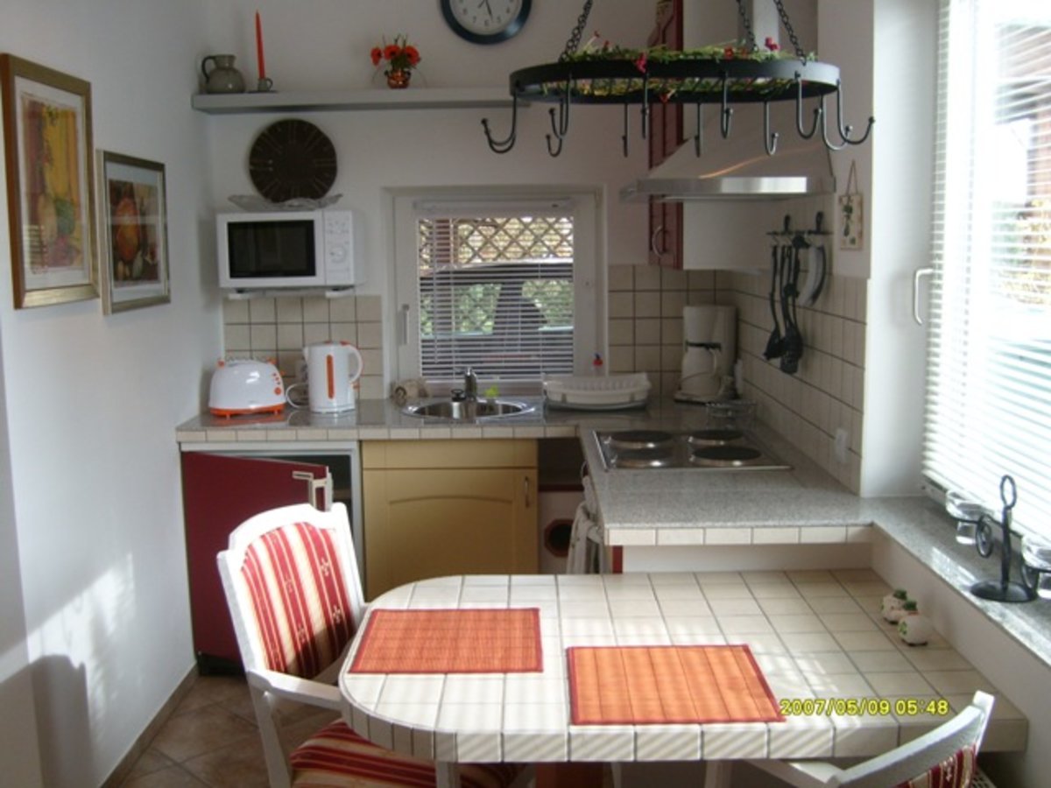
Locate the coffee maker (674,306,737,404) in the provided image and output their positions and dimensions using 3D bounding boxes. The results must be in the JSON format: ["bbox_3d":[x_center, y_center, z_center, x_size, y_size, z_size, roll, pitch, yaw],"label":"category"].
[{"bbox_3d":[0.676,-0.148,4.005,0.165,0.372,0.215,6,10,37],"label":"coffee maker"}]

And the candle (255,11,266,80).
[{"bbox_3d":[-0.972,-1.280,3.897,0.023,0.241,0.023,-1,8,0],"label":"candle"}]

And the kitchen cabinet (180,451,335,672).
[{"bbox_3d":[-0.835,0.556,3.786,0.600,0.790,0.480,1,9,14],"label":"kitchen cabinet"}]

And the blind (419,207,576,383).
[{"bbox_3d":[-0.120,-0.397,4.222,0.633,0.718,0.040,-1,8,0],"label":"blind"}]

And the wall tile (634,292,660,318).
[{"bbox_3d":[0.474,-0.346,4.119,0.102,0.102,0.012,-1,8,0],"label":"wall tile"}]

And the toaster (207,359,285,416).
[{"bbox_3d":[-1.008,-0.024,3.884,0.290,0.202,0.175,-5,9,-27],"label":"toaster"}]

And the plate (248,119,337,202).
[{"bbox_3d":[-0.880,-0.871,4.017,0.336,0.327,0.030,-1,8,0],"label":"plate"}]

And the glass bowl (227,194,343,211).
[{"bbox_3d":[-0.856,-0.678,3.797,0.405,0.064,0.385,-1,8,0],"label":"glass bowl"}]

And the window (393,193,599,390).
[{"bbox_3d":[-0.117,-0.409,4.276,0.833,0.797,0.090,-1,8,0],"label":"window"}]

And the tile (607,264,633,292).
[{"bbox_3d":[0.368,-0.448,4.104,0.102,0.102,0.012,-1,8,0],"label":"tile"}]

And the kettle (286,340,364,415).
[{"bbox_3d":[-0.710,-0.067,3.910,0.220,0.256,0.155,-1,8,-2],"label":"kettle"}]

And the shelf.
[{"bbox_3d":[-0.591,-1.073,3.907,1.210,0.047,0.210,-1,8,0],"label":"shelf"}]

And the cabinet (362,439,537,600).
[{"bbox_3d":[-0.256,0.509,3.946,0.598,0.800,0.560,-1,8,0],"label":"cabinet"}]

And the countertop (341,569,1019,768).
[{"bbox_3d":[0.229,0.483,2.011,1.090,0.054,0.755,-1,8,0],"label":"countertop"}]

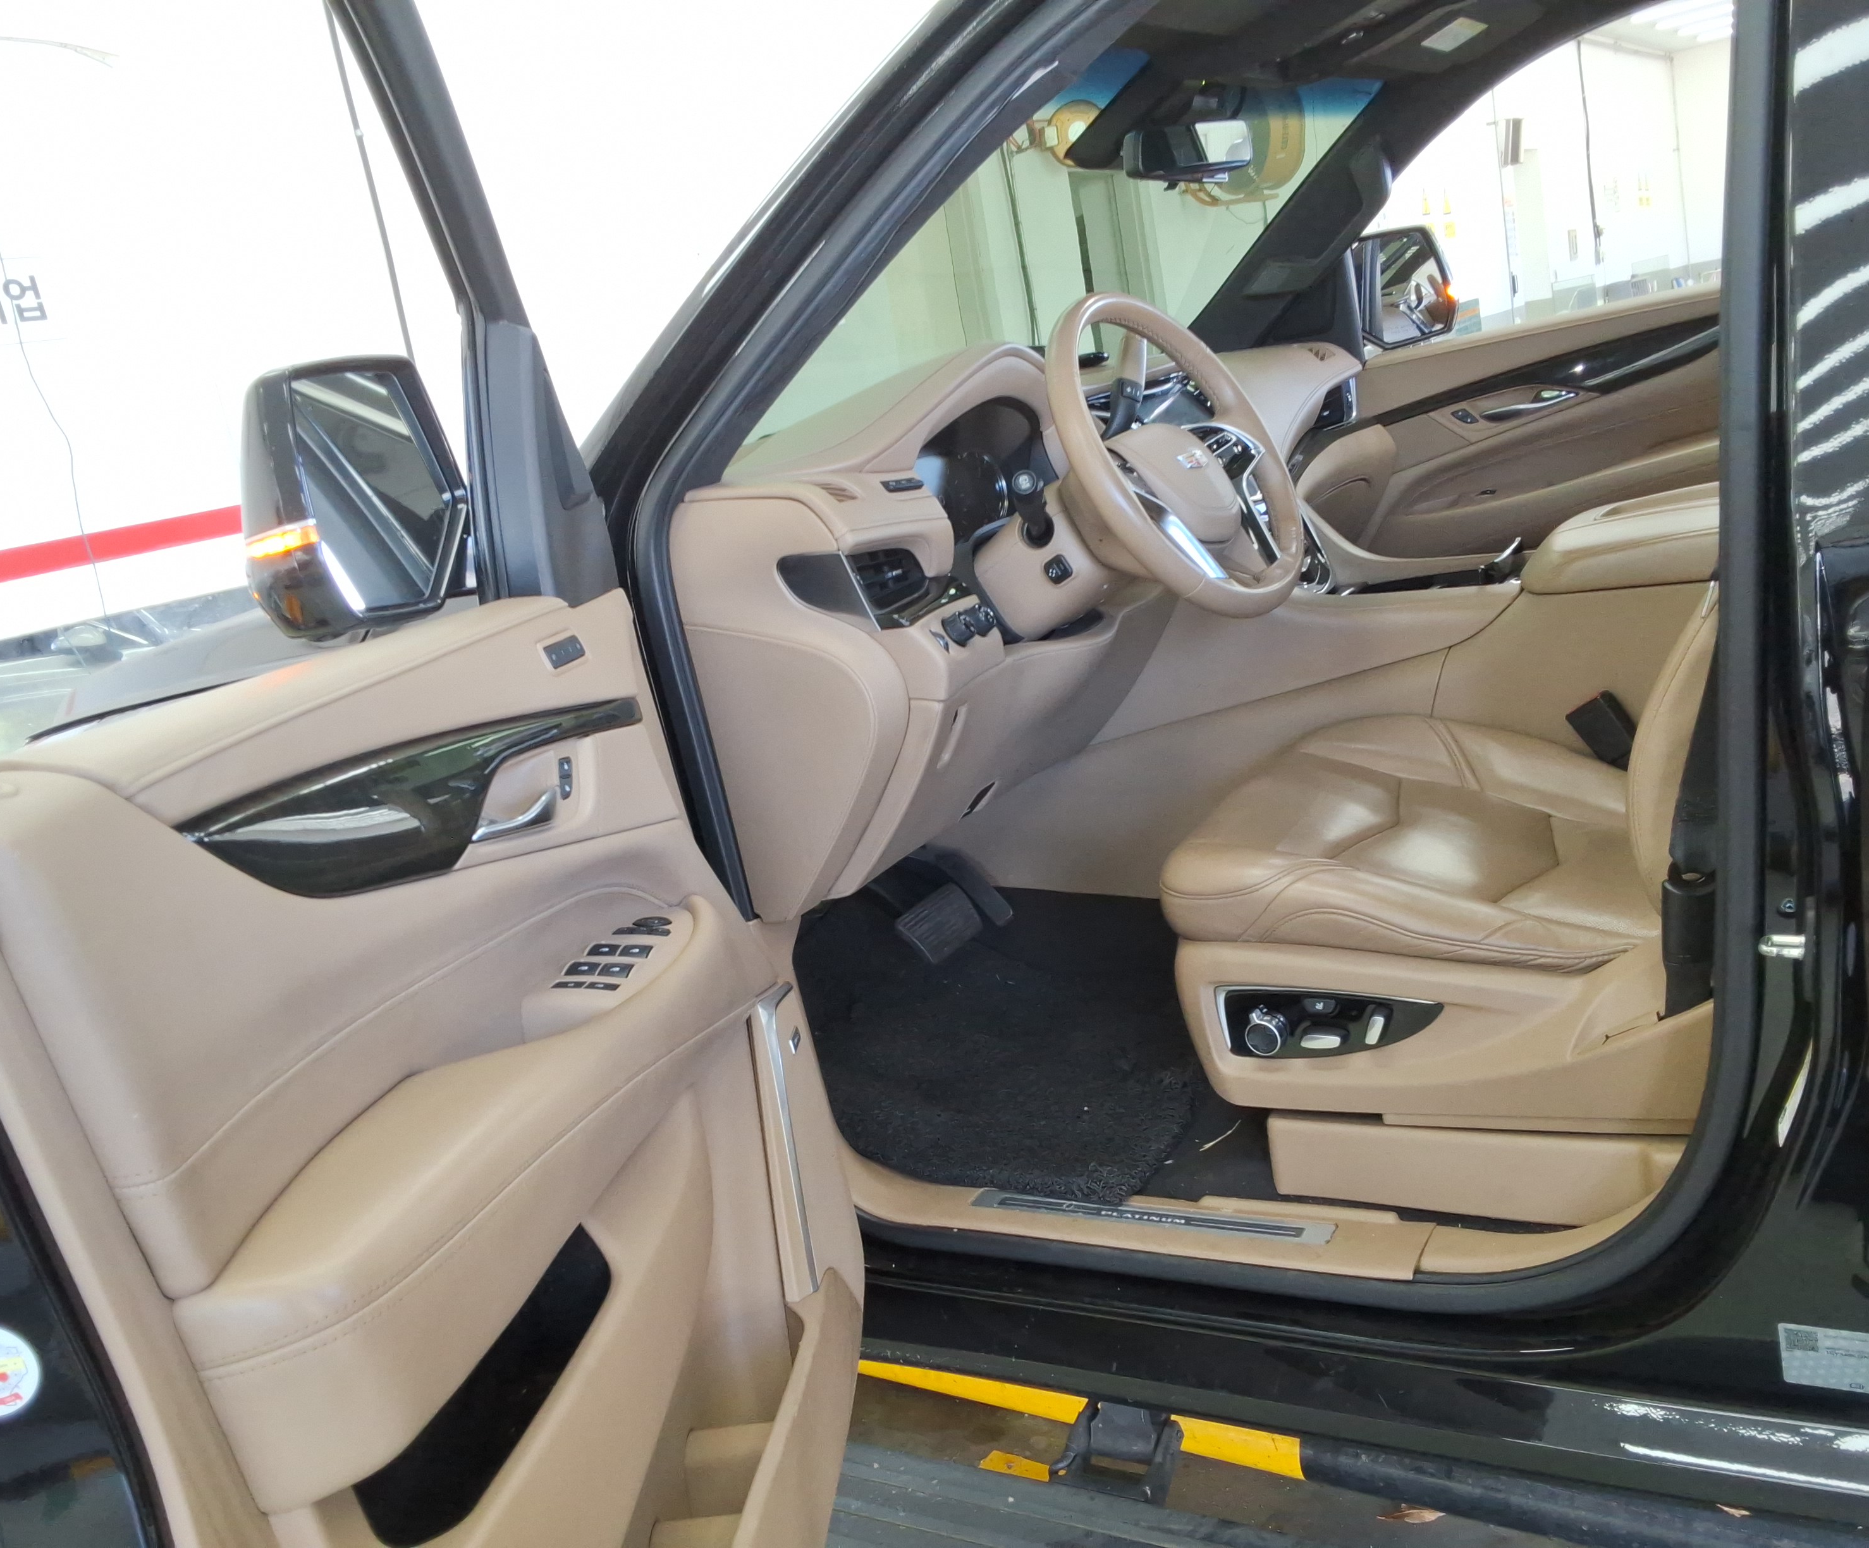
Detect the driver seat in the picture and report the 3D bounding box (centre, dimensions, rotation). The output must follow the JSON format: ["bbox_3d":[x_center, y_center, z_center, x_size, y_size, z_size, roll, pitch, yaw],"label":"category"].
[{"bbox_3d":[0.595,-0.294,1.592,0.910,1.000,0.550,-2,16,32],"label":"driver seat"}]

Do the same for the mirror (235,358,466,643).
[{"bbox_3d":[-0.455,-0.214,1.283,0.110,0.205,0.235,-6,14,21],"label":"mirror"}]

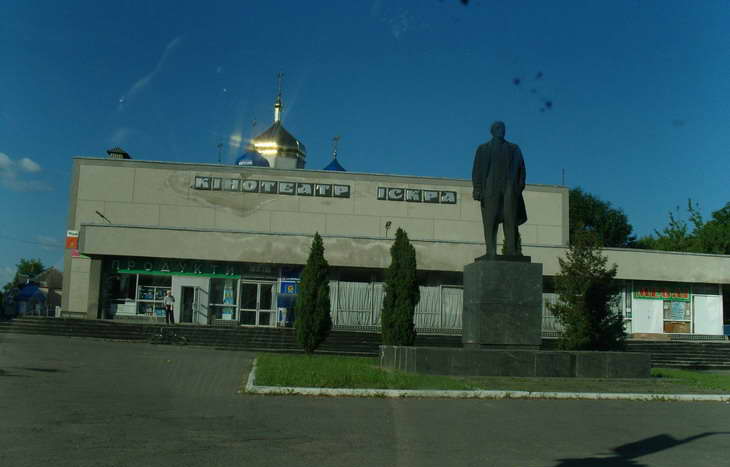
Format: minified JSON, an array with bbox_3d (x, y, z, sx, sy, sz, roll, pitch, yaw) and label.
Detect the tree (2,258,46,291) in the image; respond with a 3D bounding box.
[{"bbox_3d":[-31.972,6.062,75.000,3.900,7.476,3.900,3,-7,-10],"label":"tree"}]

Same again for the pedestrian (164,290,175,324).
[{"bbox_3d":[-9.995,3.788,41.000,0.550,1.709,0.380,2,-7,-4],"label":"pedestrian"}]

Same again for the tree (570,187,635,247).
[{"bbox_3d":[18.632,3.047,68.000,9.000,14.297,9.000,3,-7,-10],"label":"tree"}]

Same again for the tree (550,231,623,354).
[{"bbox_3d":[10.396,2.868,37.600,3.300,6.070,3.300,3,-7,-10],"label":"tree"}]

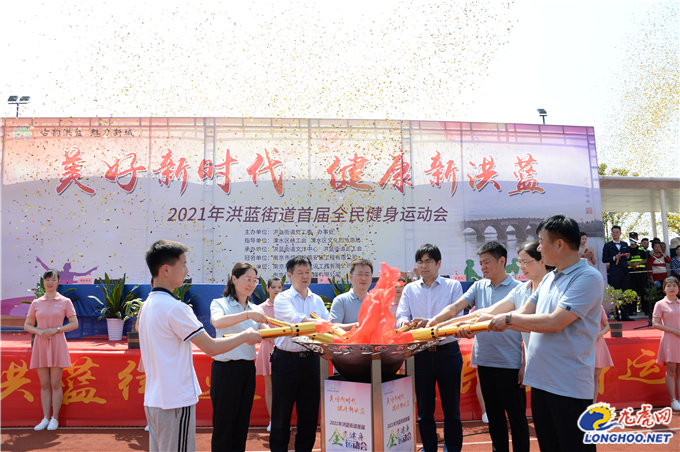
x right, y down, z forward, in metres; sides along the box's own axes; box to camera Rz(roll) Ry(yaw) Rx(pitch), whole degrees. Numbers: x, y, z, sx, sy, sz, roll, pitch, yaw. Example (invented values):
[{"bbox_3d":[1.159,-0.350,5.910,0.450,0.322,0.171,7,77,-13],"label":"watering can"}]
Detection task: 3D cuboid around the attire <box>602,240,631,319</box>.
[{"bbox_3d":[5.280,1.015,10.045,0.510,1.492,0.340,-1,-7,5],"label":"attire"}]

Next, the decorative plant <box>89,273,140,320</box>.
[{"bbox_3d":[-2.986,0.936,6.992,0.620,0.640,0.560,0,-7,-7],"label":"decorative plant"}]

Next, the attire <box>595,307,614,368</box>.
[{"bbox_3d":[3.064,1.304,6.390,0.470,0.800,0.280,0,-7,-4],"label":"attire"}]

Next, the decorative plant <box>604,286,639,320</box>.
[{"bbox_3d":[3.678,1.006,6.907,0.420,0.480,0.400,0,-7,-7],"label":"decorative plant"}]

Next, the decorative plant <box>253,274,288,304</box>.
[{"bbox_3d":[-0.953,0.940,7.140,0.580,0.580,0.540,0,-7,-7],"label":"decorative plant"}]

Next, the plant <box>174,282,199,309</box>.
[{"bbox_3d":[-2.153,0.934,7.041,0.600,0.600,0.540,0,-7,-7],"label":"plant"}]

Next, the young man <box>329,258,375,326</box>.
[{"bbox_3d":[0.171,1.106,3.970,0.560,1.722,0.450,0,-7,-5],"label":"young man"}]

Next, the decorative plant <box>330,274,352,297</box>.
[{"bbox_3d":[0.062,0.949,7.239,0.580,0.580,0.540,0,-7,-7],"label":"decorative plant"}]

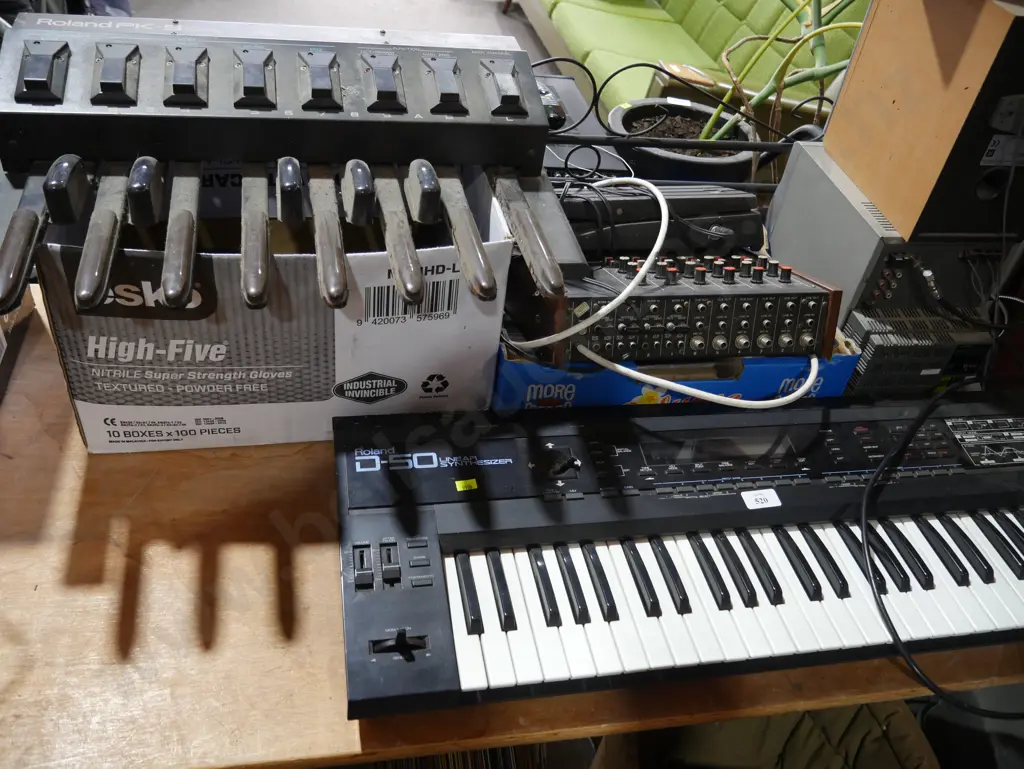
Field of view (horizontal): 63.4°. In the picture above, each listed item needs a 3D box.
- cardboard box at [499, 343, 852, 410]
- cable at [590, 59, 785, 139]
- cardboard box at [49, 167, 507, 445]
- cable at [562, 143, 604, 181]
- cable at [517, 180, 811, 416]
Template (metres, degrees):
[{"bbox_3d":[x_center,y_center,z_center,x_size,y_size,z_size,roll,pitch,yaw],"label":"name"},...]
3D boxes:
[{"bbox_3d":[0.175,-0.091,1.140,0.460,0.124,0.320,-2,41,-13],"label":"cardboard box"},{"bbox_3d":[0.267,-0.408,1.194,0.312,0.105,0.080,-2,42,-12],"label":"cable"},{"bbox_3d":[-0.257,-0.117,0.977,0.448,0.272,0.262,-3,41,-13],"label":"cardboard box"},{"bbox_3d":[0.100,-0.313,1.171,0.053,0.053,0.020,-2,42,-12],"label":"cable"},{"bbox_3d":[0.182,-0.116,0.980,0.390,0.215,0.240,-2,41,-13],"label":"cable"}]

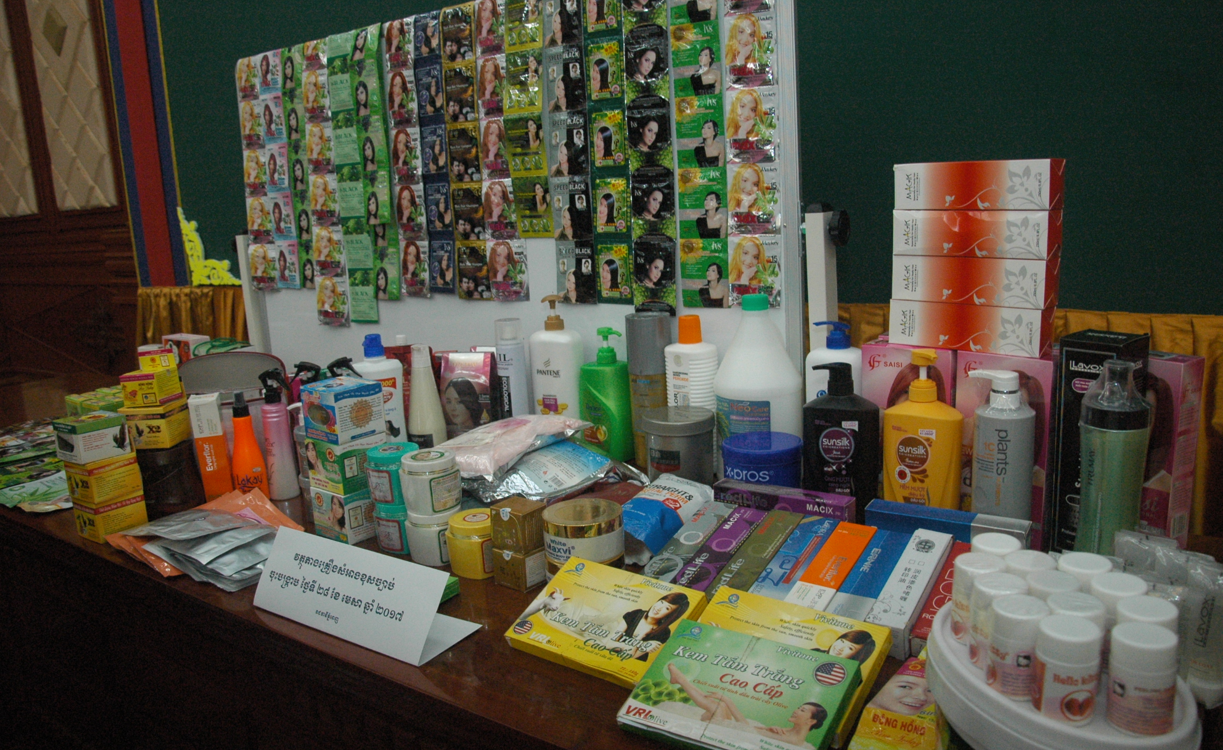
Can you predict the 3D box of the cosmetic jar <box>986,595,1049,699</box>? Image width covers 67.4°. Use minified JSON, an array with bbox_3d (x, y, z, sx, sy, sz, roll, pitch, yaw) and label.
[{"bbox_3d":[0.298,0.200,0.671,0.039,0.065,0.039,-3,12,1],"label":"cosmetic jar"}]

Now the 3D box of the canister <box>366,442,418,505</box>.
[{"bbox_3d":[-0.312,0.142,1.322,0.079,0.073,0.079,-5,12,-14],"label":"canister"}]

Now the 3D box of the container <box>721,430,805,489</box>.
[{"bbox_3d":[0.252,0.152,1.526,0.133,0.084,0.133,0,11,9],"label":"container"}]

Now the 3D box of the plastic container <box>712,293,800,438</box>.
[{"bbox_3d":[0.244,0.017,1.525,0.148,0.304,0.148,-3,12,1],"label":"plastic container"}]

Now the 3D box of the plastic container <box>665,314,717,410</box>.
[{"bbox_3d":[0.132,0.035,1.554,0.086,0.271,0.086,1,13,19],"label":"plastic container"}]

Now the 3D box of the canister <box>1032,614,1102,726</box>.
[{"bbox_3d":[0.318,0.206,0.640,0.043,0.065,0.043,-2,12,6],"label":"canister"}]

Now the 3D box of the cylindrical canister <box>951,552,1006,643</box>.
[{"bbox_3d":[0.300,0.184,0.748,0.043,0.065,0.043,-3,12,1],"label":"cylindrical canister"}]

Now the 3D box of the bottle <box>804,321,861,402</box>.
[{"bbox_3d":[0.354,0.048,1.442,0.093,0.267,0.061,9,17,44],"label":"bottle"}]

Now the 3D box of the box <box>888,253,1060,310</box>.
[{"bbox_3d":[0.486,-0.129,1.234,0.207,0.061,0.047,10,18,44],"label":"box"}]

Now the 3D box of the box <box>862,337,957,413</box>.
[{"bbox_3d":[0.426,0.084,1.288,0.123,0.256,0.065,7,16,39],"label":"box"}]

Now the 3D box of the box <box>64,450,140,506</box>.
[{"bbox_3d":[-0.787,0.157,1.421,0.067,0.059,0.075,5,14,32],"label":"box"}]

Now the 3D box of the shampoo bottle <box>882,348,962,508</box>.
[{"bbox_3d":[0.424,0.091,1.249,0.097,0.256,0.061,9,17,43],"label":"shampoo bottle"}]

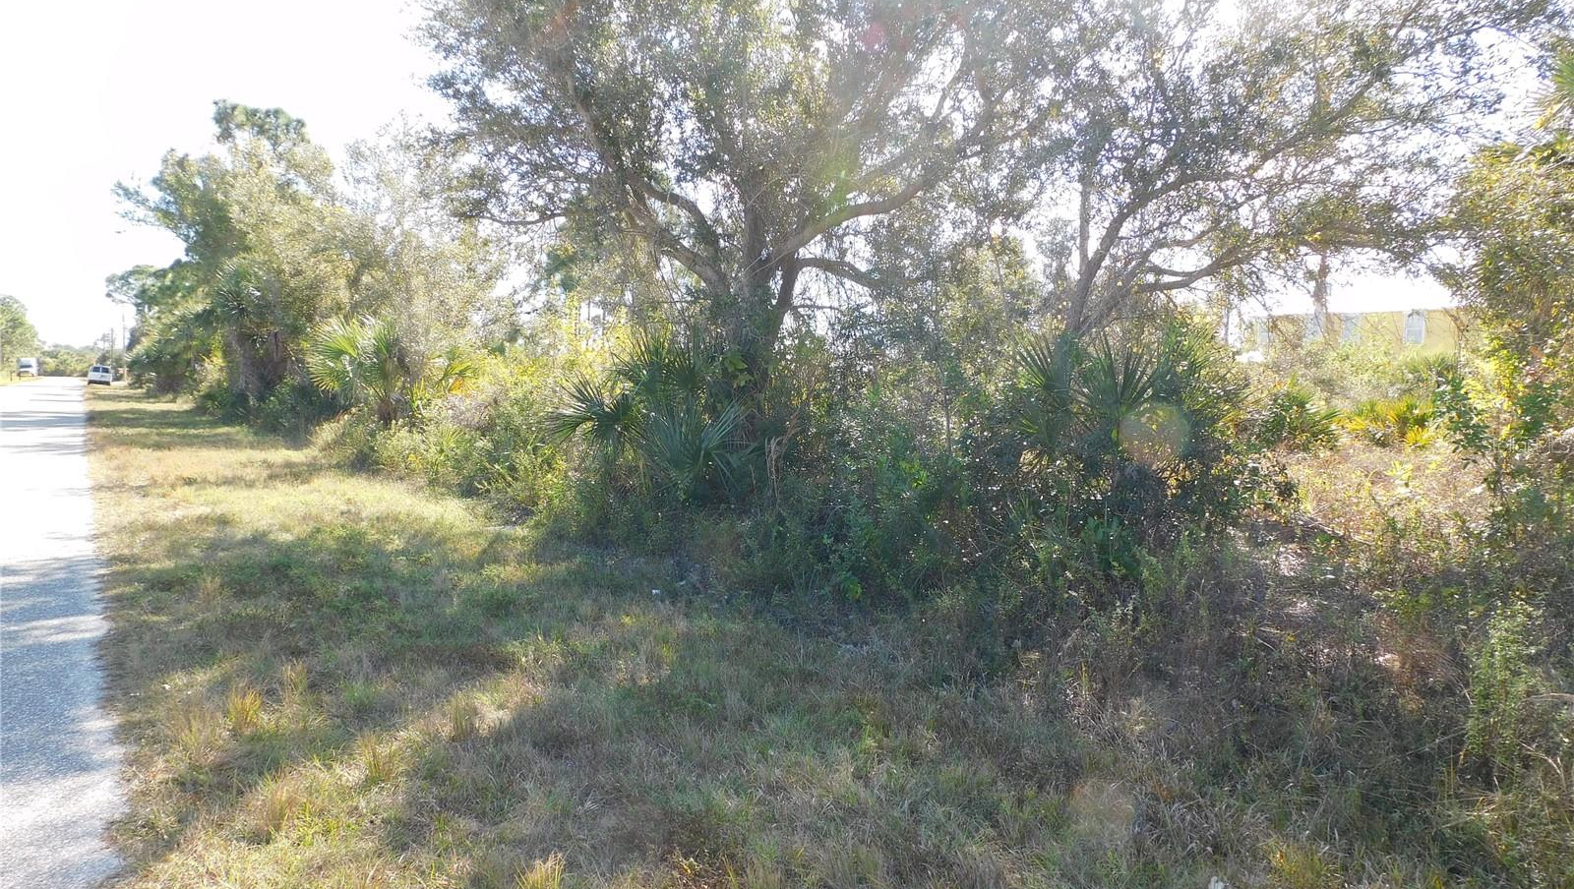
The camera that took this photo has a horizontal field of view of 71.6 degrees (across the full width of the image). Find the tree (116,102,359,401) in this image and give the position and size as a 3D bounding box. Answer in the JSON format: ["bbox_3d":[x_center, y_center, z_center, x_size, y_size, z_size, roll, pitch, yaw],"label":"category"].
[{"bbox_3d":[-22.639,-7.900,45.000,9.300,12.300,8.500,-2,4,-26],"label":"tree"}]

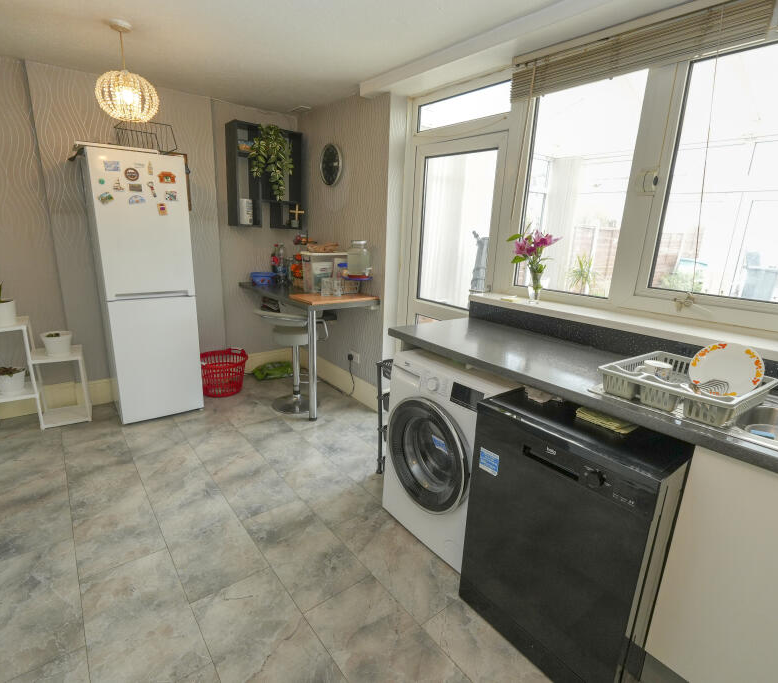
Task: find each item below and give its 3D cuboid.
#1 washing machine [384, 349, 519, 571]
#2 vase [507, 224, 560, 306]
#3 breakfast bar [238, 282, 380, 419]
[{"bbox_3d":[0.377,0.518,2.085,0.580,0.840,0.600,-9,19,-36],"label":"washing machine"},{"bbox_3d":[0.830,-0.444,2.459,0.220,0.435,0.250,-9,19,-36],"label":"vase"},{"bbox_3d":[-0.752,-0.001,3.734,0.590,0.892,1.330,-9,19,-36],"label":"breakfast bar"}]

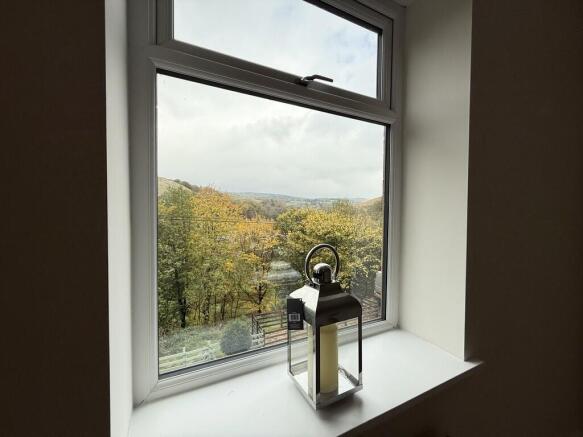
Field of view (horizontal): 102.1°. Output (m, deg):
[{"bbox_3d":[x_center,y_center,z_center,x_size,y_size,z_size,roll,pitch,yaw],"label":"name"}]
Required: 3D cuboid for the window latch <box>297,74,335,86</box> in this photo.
[{"bbox_3d":[0.101,-0.558,0.951,0.133,0.032,0.056,0,2,-25],"label":"window latch"}]

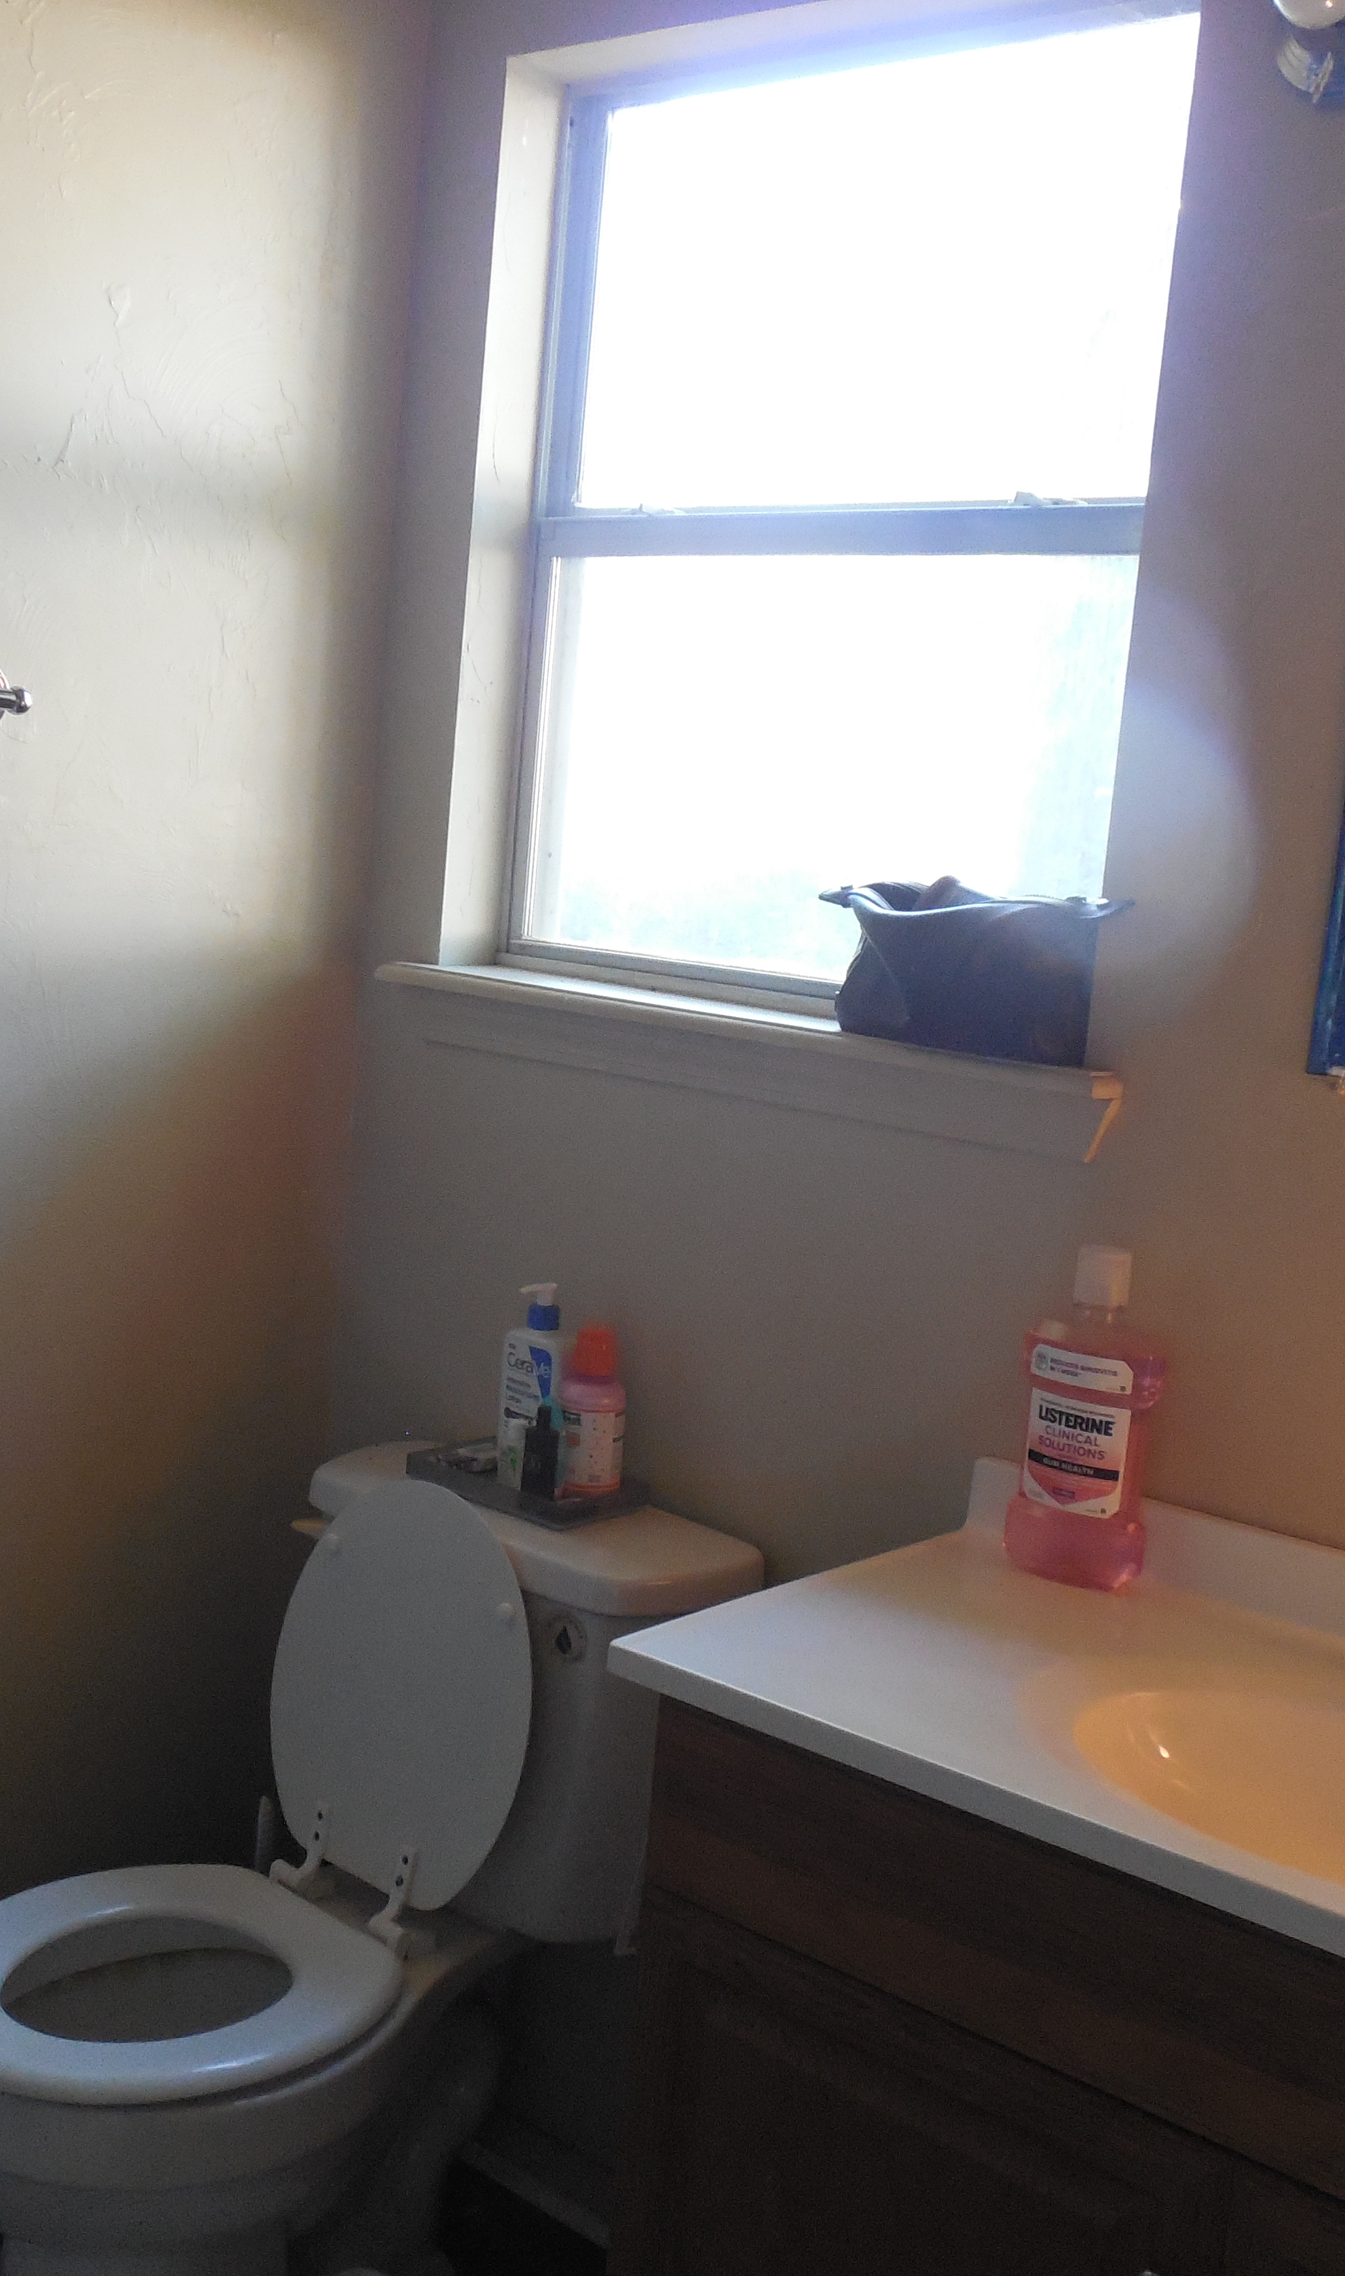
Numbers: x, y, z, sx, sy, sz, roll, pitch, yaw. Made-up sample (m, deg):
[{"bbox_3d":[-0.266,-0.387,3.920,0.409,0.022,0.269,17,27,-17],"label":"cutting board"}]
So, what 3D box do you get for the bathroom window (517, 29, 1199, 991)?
[{"bbox_3d":[0.169,-0.571,2.075,0.736,0.879,0.070,11,9,37],"label":"bathroom window"}]

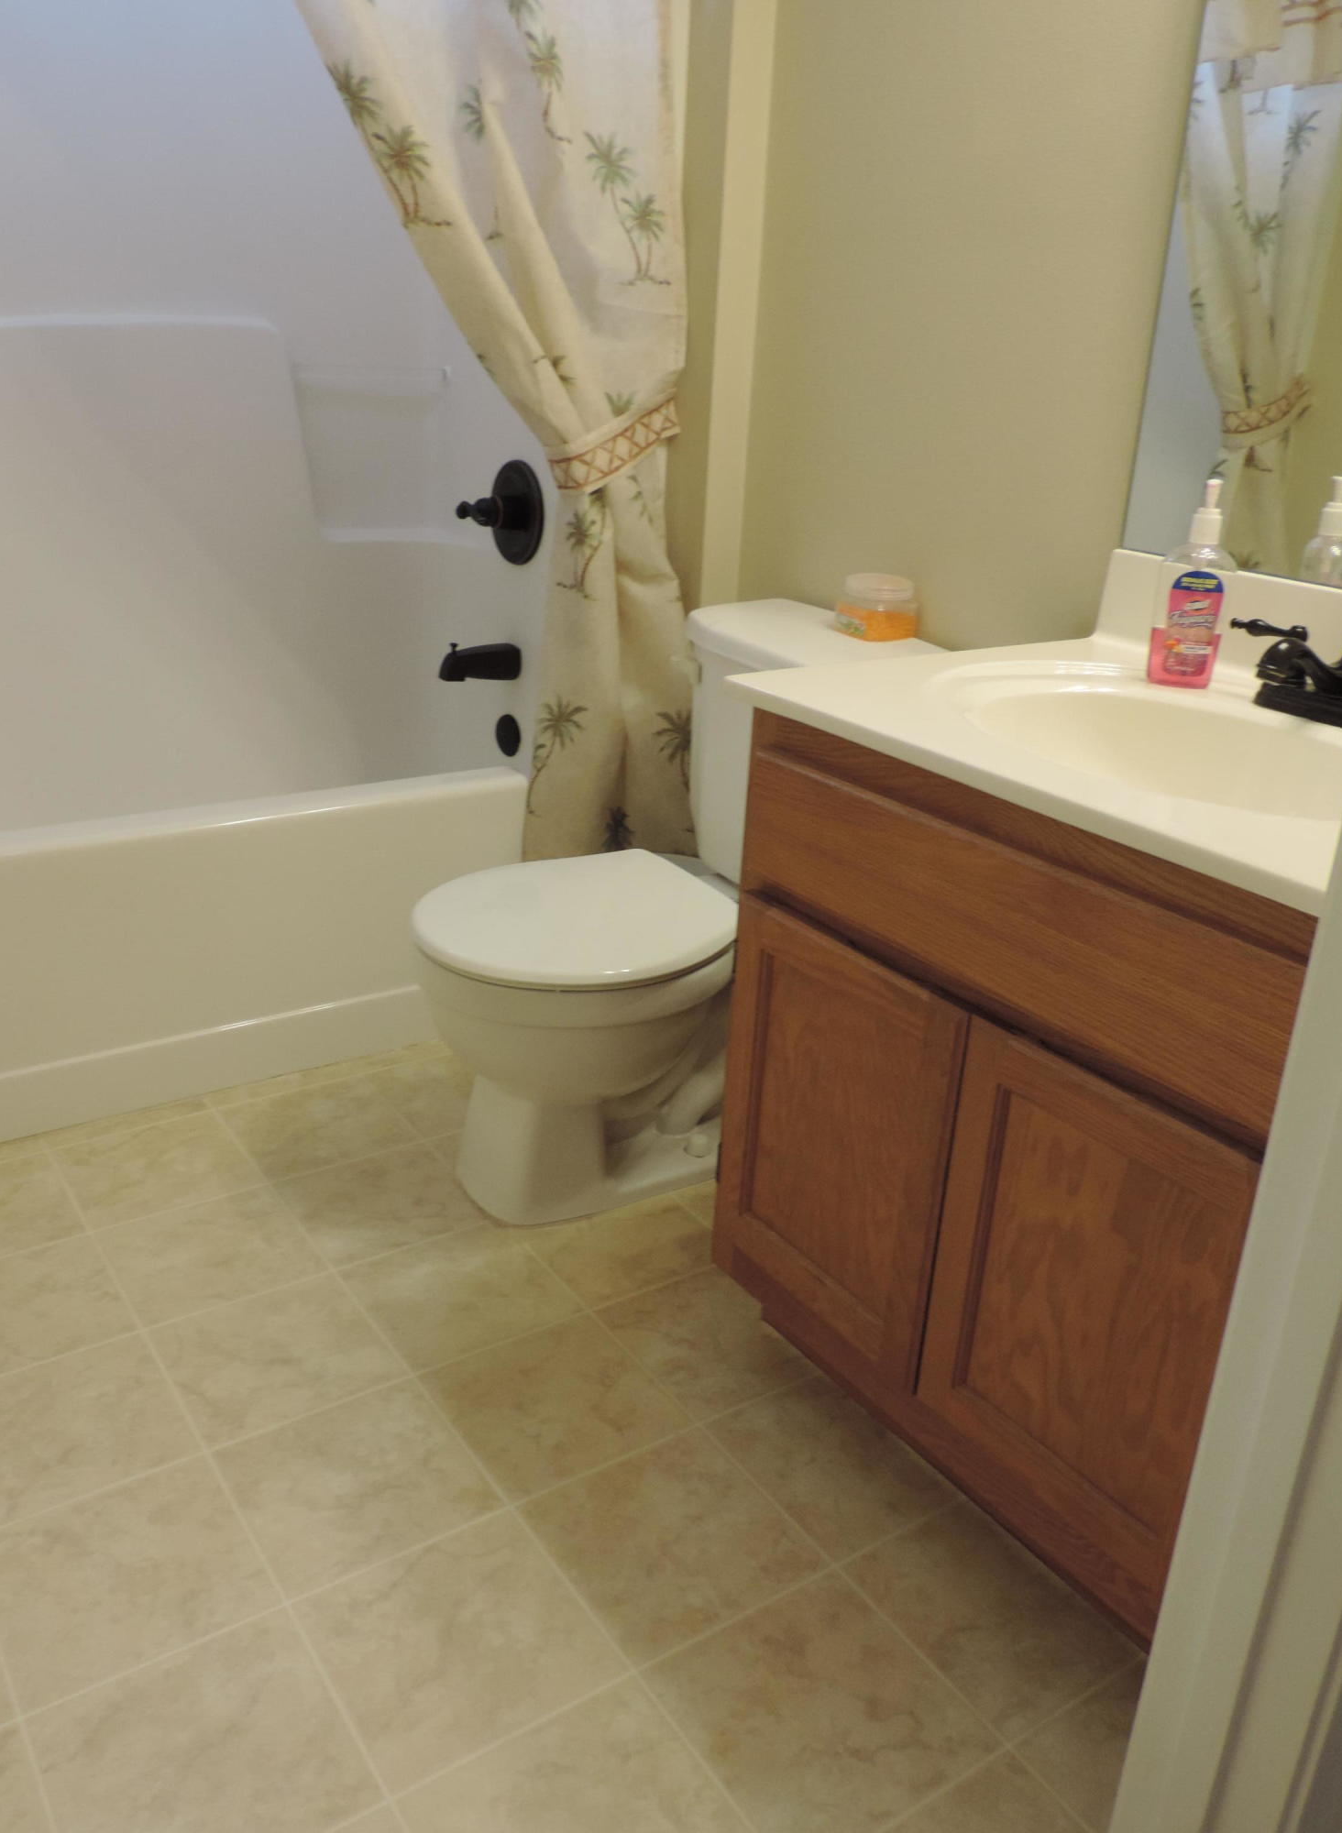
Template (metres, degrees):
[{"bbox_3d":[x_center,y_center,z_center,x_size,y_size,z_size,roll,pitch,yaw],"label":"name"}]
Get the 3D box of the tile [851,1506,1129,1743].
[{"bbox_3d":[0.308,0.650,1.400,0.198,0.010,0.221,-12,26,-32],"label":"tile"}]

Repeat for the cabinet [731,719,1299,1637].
[{"bbox_3d":[0.458,0.211,1.478,0.545,0.765,0.670,-12,26,-32],"label":"cabinet"}]

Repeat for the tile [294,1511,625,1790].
[{"bbox_3d":[-0.193,0.654,1.339,0.223,0.009,0.223,-12,26,-32],"label":"tile"}]

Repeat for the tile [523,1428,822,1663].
[{"bbox_3d":[-0.001,0.612,1.457,0.221,0.010,0.221,-12,26,-32],"label":"tile"}]

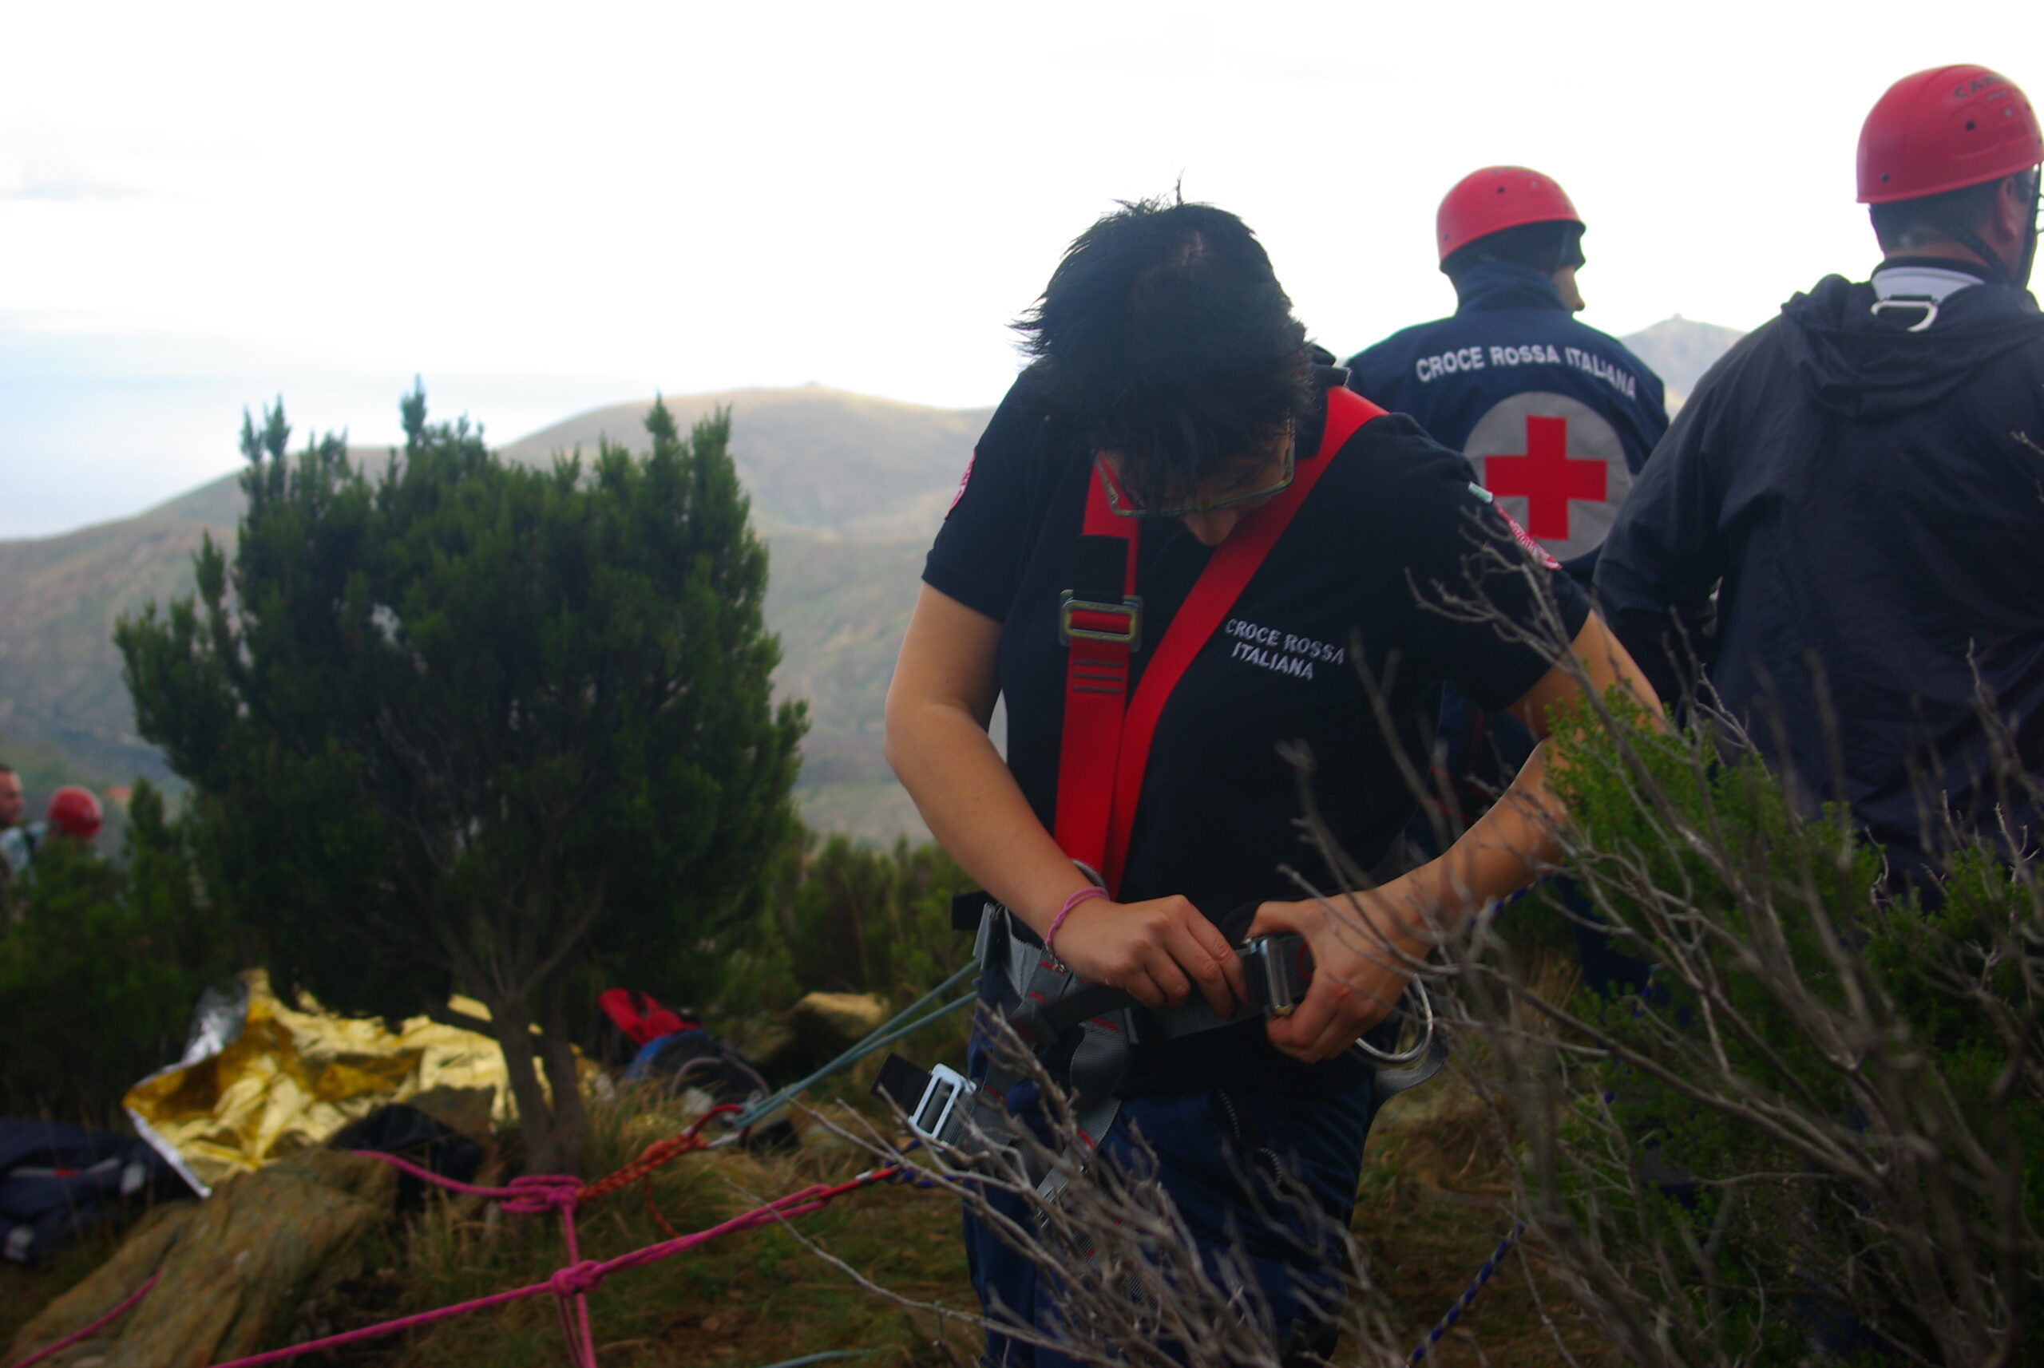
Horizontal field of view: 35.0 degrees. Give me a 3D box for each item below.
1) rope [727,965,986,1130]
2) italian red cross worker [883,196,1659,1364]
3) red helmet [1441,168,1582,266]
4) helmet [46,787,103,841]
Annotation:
[{"bbox_3d":[-0.242,0.523,4.700,0.360,0.250,0.130,0,6,0],"label":"rope"},{"bbox_3d":[0.200,0.417,2.570,0.590,1.580,0.460,1,6,14],"label":"italian red cross worker"},{"bbox_3d":[0.843,-0.811,5.600,0.275,0.170,0.220,-7,8,-19],"label":"red helmet"},{"bbox_3d":[-4.180,0.567,14.300,0.275,0.175,0.220,13,11,23],"label":"helmet"}]

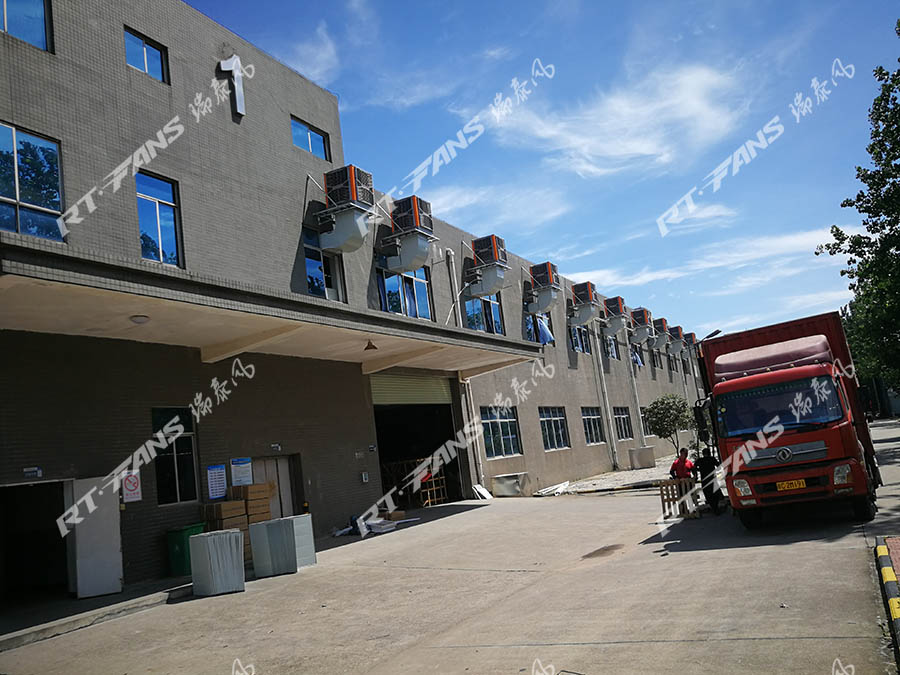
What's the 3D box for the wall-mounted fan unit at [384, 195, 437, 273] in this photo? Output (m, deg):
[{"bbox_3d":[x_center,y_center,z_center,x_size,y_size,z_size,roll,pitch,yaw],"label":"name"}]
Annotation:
[{"bbox_3d":[-1.348,-3.385,23.931,1.330,2.384,1.100,-12,-11,28],"label":"wall-mounted fan unit"}]

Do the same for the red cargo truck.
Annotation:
[{"bbox_3d":[7.683,1.806,15.704,2.511,3.665,9.000,-12,-11,28],"label":"red cargo truck"}]

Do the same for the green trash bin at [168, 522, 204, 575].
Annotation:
[{"bbox_3d":[-5.110,4.128,13.743,0.500,0.920,0.570,-12,-11,28],"label":"green trash bin"}]

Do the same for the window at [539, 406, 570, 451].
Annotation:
[{"bbox_3d":[5.016,4.354,33.625,0.180,2.040,3.400,-12,-11,28],"label":"window"}]

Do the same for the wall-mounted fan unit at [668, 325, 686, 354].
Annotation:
[{"bbox_3d":[19.373,0.246,60.321,1.310,2.190,1.120,-12,-11,28],"label":"wall-mounted fan unit"}]

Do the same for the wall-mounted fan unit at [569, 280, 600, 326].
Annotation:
[{"bbox_3d":[7.502,-1.849,39.142,1.310,2.190,1.120,-12,-11,28],"label":"wall-mounted fan unit"}]

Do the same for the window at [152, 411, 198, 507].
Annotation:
[{"bbox_3d":[-5.848,2.506,14.889,0.140,2.031,1.051,-12,-11,28],"label":"window"}]

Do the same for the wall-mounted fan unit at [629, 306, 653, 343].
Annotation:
[{"bbox_3d":[14.308,-0.807,52.362,1.260,2.301,1.065,-13,-11,28],"label":"wall-mounted fan unit"}]

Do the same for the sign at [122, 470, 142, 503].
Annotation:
[{"bbox_3d":[-6.245,2.924,13.830,0.020,0.611,0.368,-12,-11,28],"label":"sign"}]

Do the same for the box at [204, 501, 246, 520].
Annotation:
[{"bbox_3d":[-4.959,3.833,15.510,0.524,0.322,0.670,-13,-11,28],"label":"box"}]

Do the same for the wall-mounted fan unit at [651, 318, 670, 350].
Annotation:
[{"bbox_3d":[16.405,-0.278,55.026,1.310,2.190,1.120,-12,-11,28],"label":"wall-mounted fan unit"}]

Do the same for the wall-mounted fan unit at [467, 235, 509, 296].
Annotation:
[{"bbox_3d":[1.779,-3.078,30.808,1.260,2.397,1.065,-13,-11,28],"label":"wall-mounted fan unit"}]

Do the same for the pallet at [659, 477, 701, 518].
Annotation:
[{"bbox_3d":[5.537,3.915,17.059,0.920,0.877,0.160,-10,-10,18],"label":"pallet"}]

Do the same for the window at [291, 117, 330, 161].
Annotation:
[{"bbox_3d":[-4.507,-6.387,22.767,0.150,1.018,1.863,-13,-11,28],"label":"window"}]

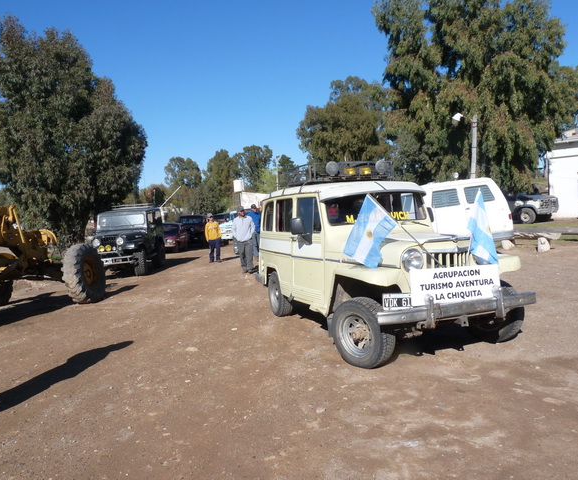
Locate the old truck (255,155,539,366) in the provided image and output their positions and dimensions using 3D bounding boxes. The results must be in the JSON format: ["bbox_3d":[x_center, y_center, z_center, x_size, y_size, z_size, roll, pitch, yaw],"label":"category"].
[{"bbox_3d":[0.903,0.059,6.741,1.800,2.200,4.420,-4,4,-19],"label":"old truck"}]

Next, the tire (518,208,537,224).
[{"bbox_3d":[10.834,-1.082,22.600,0.250,0.750,0.750,-4,3,-31],"label":"tire"}]

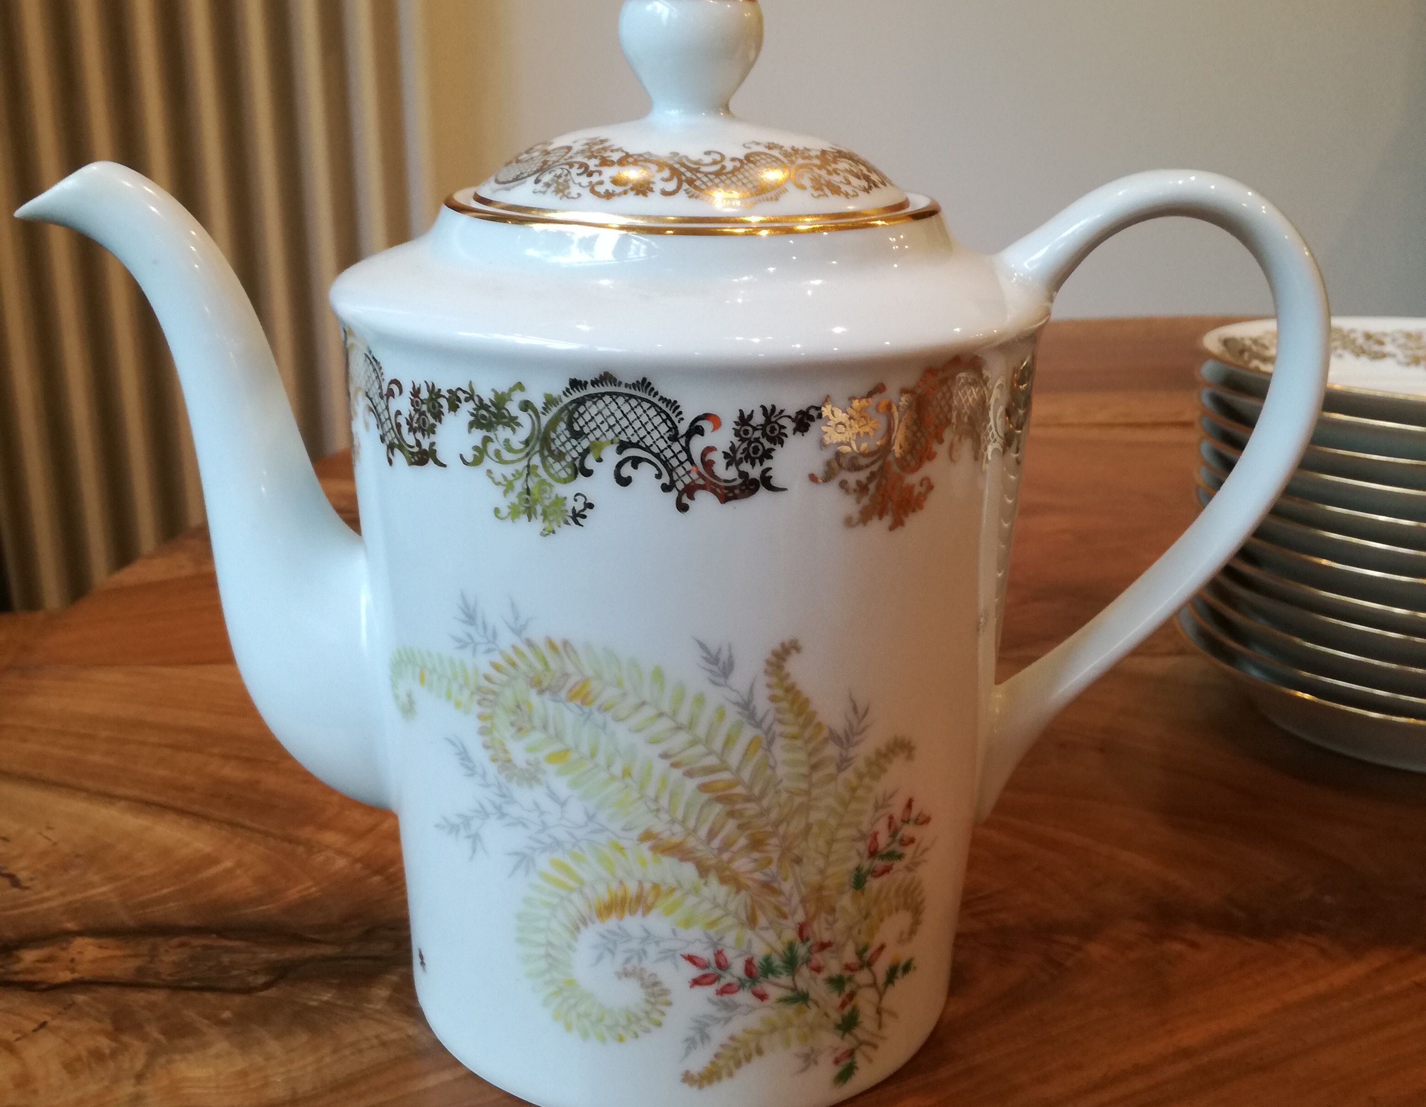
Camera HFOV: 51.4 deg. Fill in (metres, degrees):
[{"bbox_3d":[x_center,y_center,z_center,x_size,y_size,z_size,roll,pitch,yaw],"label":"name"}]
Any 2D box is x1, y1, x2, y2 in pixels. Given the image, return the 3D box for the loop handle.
[{"bbox_3d":[0.090,-0.006,0.307,0.064,0.143,0.014,2,19,5],"label":"loop handle"}]

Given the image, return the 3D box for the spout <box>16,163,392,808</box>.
[{"bbox_3d":[-0.107,-0.011,0.324,0.076,0.145,0.037,2,19,5],"label":"spout"}]

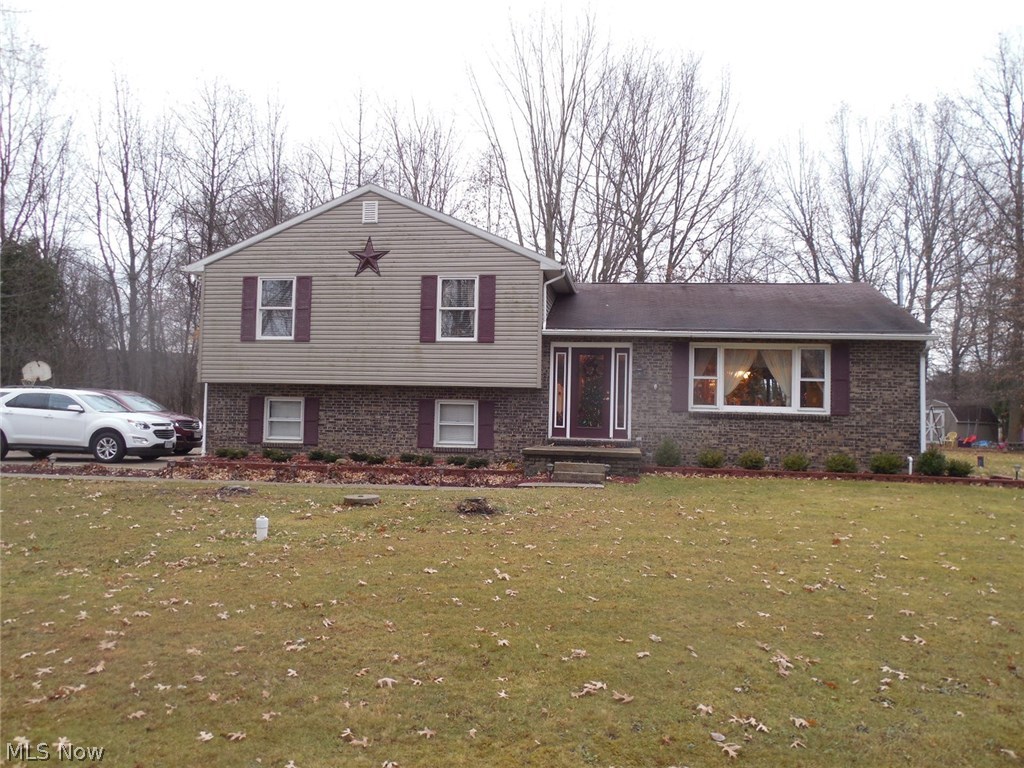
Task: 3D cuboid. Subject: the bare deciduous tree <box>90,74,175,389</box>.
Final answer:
[{"bbox_3d":[-20.753,-7.181,40.547,4.630,19.850,4.490,1,-3,9],"label":"bare deciduous tree"}]

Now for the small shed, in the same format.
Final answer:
[{"bbox_3d":[27.274,2.379,45.774,3.800,2.600,3.100,3,-3,-25],"label":"small shed"}]

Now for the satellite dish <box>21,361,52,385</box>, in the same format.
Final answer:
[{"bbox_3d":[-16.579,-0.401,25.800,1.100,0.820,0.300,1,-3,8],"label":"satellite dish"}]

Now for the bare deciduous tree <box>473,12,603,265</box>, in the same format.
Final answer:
[{"bbox_3d":[1.262,-7.883,36.596,6.310,21.640,5.990,1,-3,9],"label":"bare deciduous tree"}]

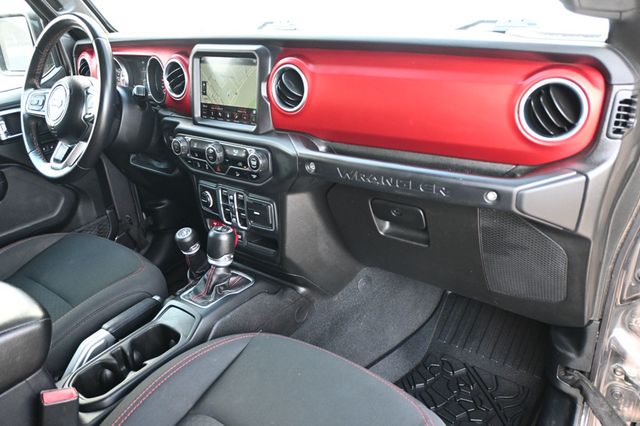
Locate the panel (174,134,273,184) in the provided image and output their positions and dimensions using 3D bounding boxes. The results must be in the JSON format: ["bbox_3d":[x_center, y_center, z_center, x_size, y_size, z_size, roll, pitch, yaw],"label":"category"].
[{"bbox_3d":[-0.207,-0.114,1.073,0.285,0.080,0.040,15,25,37],"label":"panel"}]

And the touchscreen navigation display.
[{"bbox_3d":[-0.184,-0.251,1.054,0.175,0.132,0.025,15,20,37],"label":"touchscreen navigation display"}]

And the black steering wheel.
[{"bbox_3d":[-0.568,-0.260,1.180,0.372,0.372,0.095,15,6,37],"label":"black steering wheel"}]

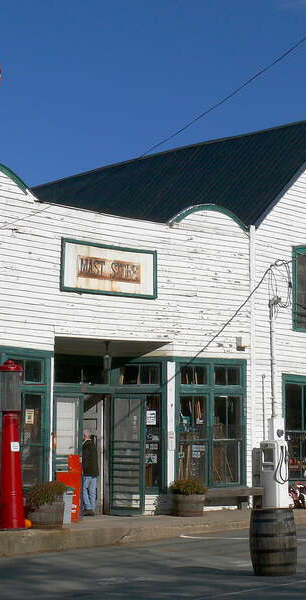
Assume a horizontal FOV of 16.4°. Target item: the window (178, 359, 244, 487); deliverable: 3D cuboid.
[{"bbox_3d":[1.303,2.672,23.177,2.102,2.772,0.150,6,-9,-40],"label":"window"}]

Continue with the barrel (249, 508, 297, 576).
[{"bbox_3d":[1.662,3.340,14.752,0.650,0.890,0.650,0,-7,6],"label":"barrel"}]

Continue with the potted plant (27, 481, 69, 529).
[{"bbox_3d":[-1.754,3.387,17.683,0.700,0.780,0.700,1,-8,0],"label":"potted plant"}]

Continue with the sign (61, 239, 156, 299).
[{"bbox_3d":[-0.822,-0.606,21.634,2.498,1.040,0.100,6,-9,-40],"label":"sign"}]

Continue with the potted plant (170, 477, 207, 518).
[{"bbox_3d":[0.733,4.011,21.642,0.720,0.720,0.720,0,-7,2],"label":"potted plant"}]

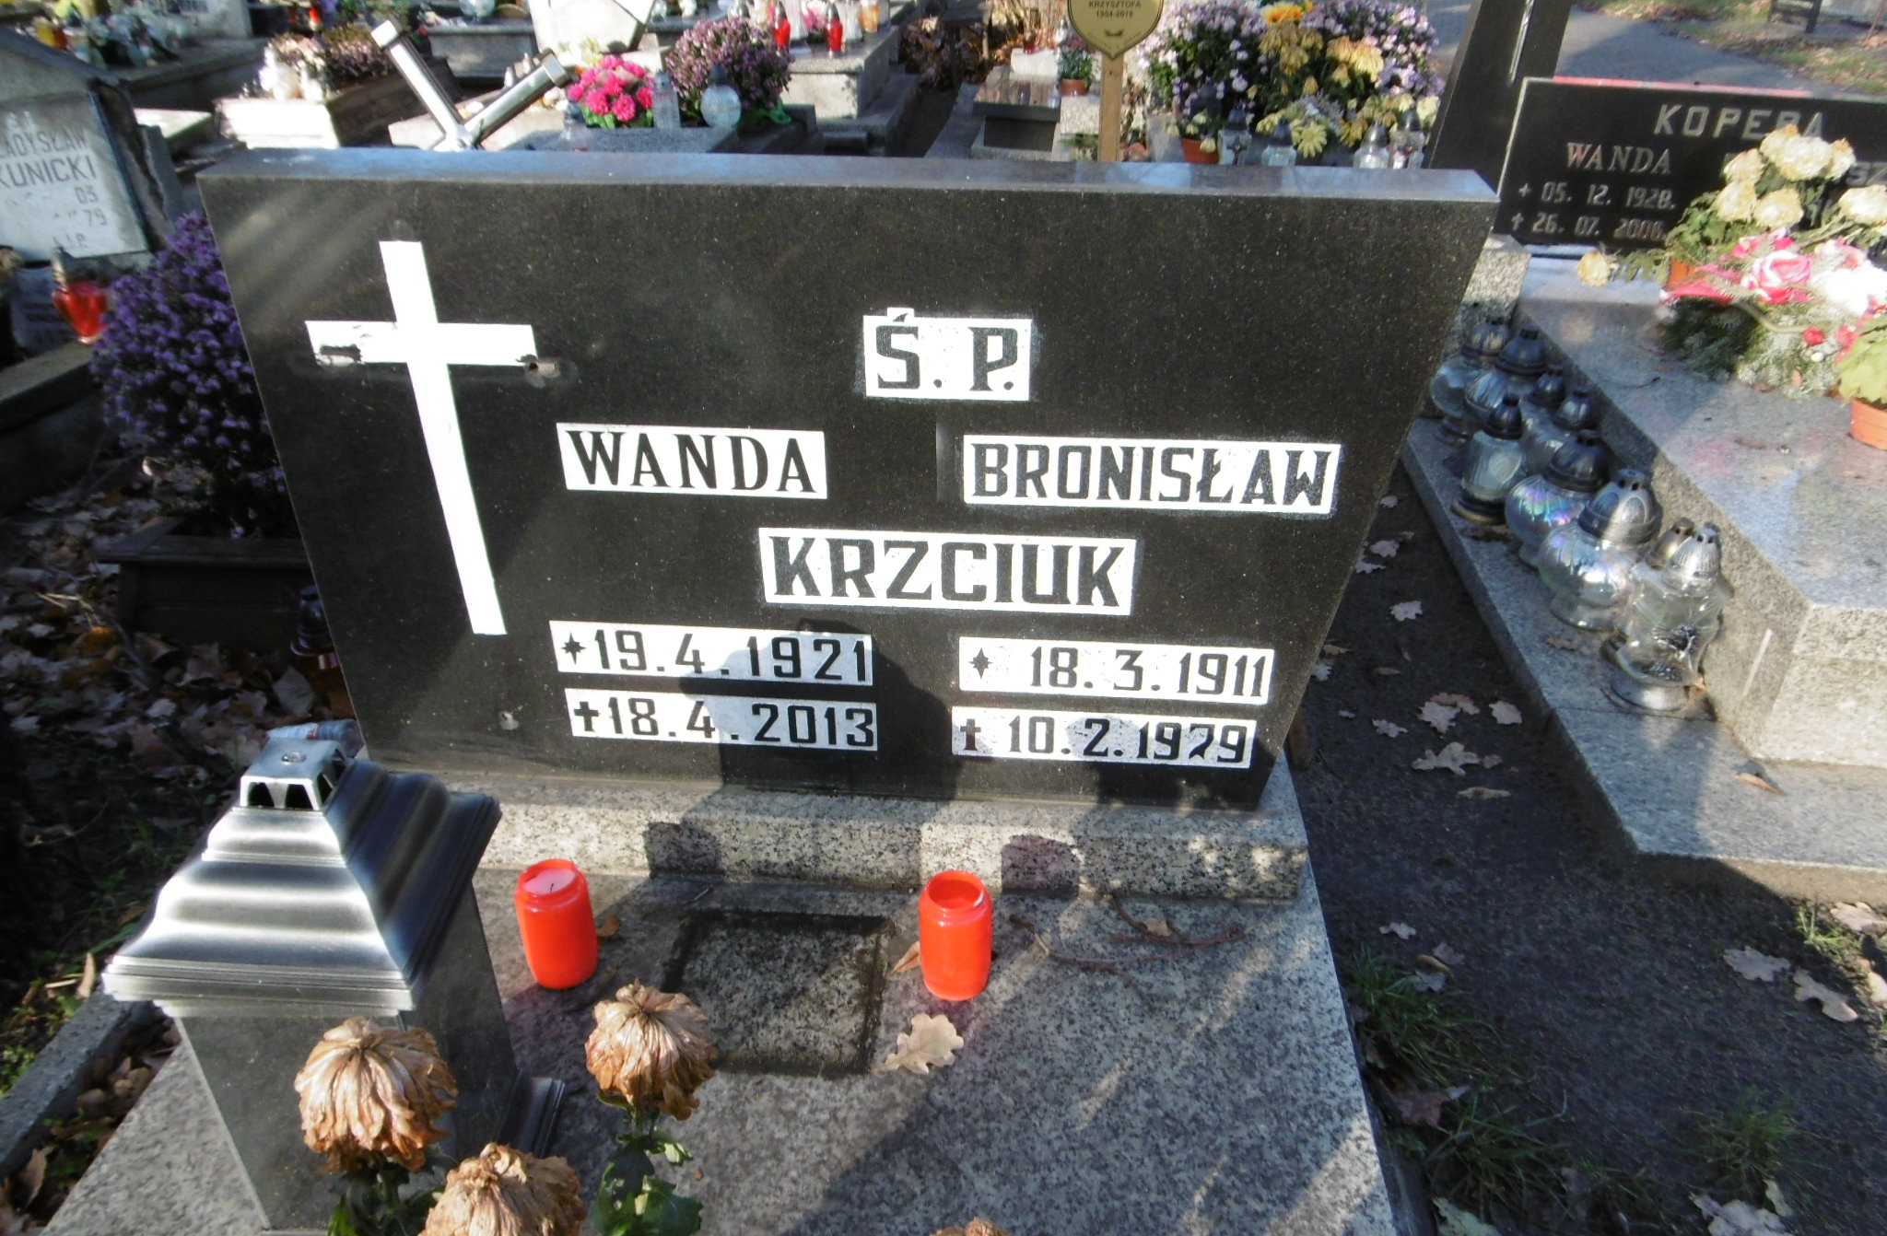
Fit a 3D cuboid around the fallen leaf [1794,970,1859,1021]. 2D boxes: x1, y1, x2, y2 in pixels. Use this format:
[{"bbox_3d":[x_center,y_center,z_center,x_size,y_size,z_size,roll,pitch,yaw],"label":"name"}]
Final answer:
[{"bbox_3d":[0.987,0.427,1.473,0.048,0.020,0.075,-17,35,-26],"label":"fallen leaf"}]

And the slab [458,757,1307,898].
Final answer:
[{"bbox_3d":[-0.140,0.190,1.423,1.013,0.080,0.187,2,32,4],"label":"slab"}]

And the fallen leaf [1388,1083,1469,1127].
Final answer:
[{"bbox_3d":[0.520,0.505,1.372,0.088,0.018,0.051,-5,33,-7],"label":"fallen leaf"}]

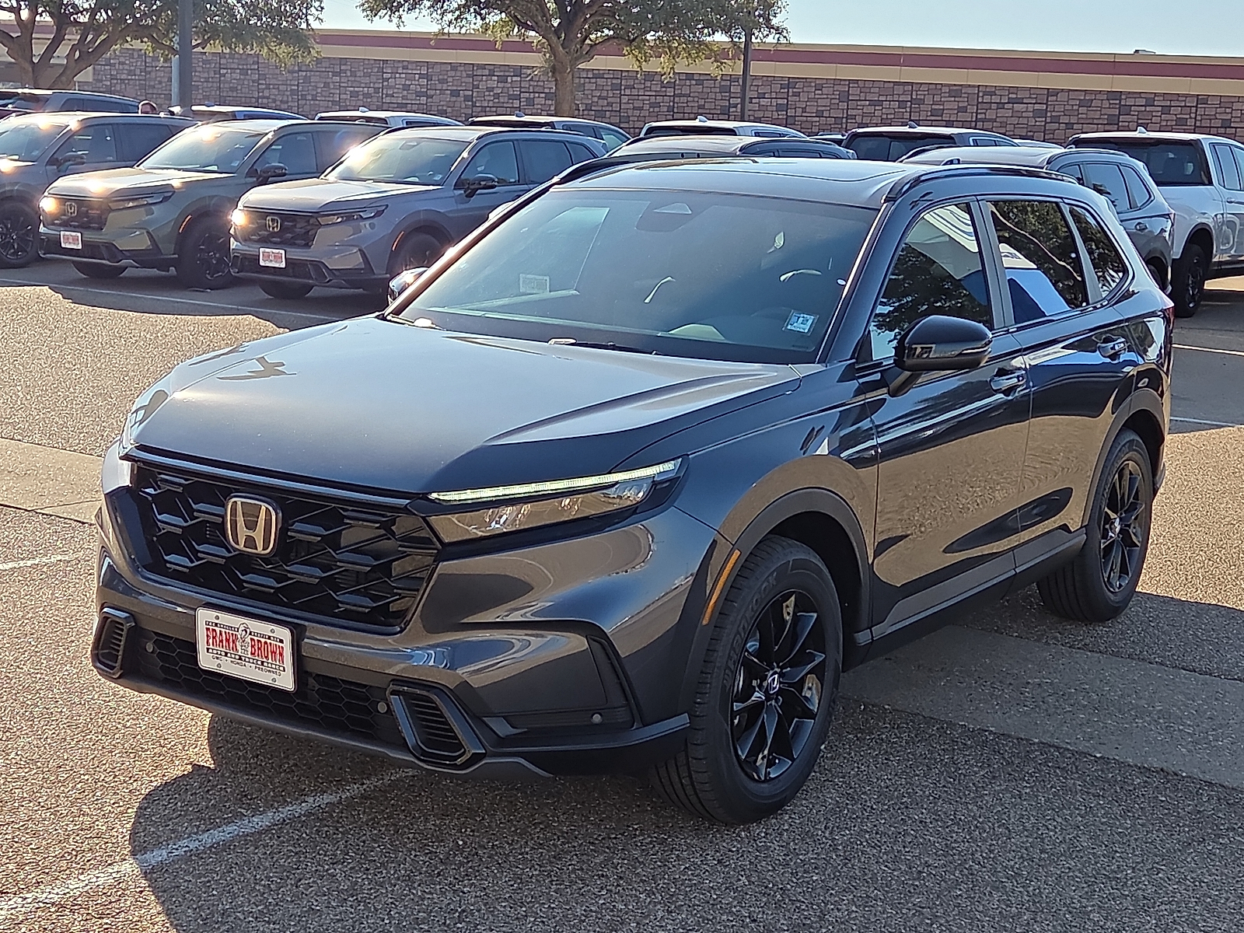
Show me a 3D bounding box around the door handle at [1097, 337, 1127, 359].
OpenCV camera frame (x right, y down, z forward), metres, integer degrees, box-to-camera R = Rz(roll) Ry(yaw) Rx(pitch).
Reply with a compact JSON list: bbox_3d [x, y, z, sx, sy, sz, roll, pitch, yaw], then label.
[{"bbox_3d":[1.721,-0.416,6.550,0.060,0.060,0.230,8,11,32],"label":"door handle"}]

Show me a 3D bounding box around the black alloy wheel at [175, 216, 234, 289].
[{"bbox_3d":[-4.085,-2.073,18.323,0.240,0.730,0.730,9,13,35],"label":"black alloy wheel"}]

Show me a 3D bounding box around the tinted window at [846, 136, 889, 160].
[{"bbox_3d":[2.801,-3.578,21.500,0.600,0.420,0.090,9,4,35],"label":"tinted window"}]

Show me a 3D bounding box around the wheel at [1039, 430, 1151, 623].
[{"bbox_3d":[1.793,0.207,7.012,0.240,0.725,0.730,9,12,32],"label":"wheel"}]

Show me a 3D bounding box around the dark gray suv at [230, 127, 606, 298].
[{"bbox_3d":[-1.723,-2.505,18.372,1.900,1.690,4.680,9,13,34],"label":"dark gray suv"}]

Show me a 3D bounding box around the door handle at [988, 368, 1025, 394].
[{"bbox_3d":[1.194,-0.264,5.762,0.060,0.060,0.230,8,11,32],"label":"door handle"}]

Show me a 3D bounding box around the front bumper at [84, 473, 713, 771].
[{"bbox_3d":[-0.696,0.313,4.627,1.830,0.630,0.640,8,11,32],"label":"front bumper"}]

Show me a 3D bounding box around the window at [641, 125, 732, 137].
[{"bbox_3d":[0.824,-3.943,22.800,1.480,0.420,0.100,9,4,35],"label":"window"}]

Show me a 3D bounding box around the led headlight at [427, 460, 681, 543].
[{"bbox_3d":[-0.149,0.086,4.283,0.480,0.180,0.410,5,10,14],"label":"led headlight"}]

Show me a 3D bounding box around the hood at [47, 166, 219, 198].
[{"bbox_3d":[-4.870,-2.798,18.505,1.550,0.260,1.330,10,13,36],"label":"hood"}]

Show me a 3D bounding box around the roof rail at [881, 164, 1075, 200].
[{"bbox_3d":[1.255,-0.955,6.322,0.090,0.110,1.690,9,12,32],"label":"roof rail"}]

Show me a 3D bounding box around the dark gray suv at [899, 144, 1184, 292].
[{"bbox_3d":[2.993,-1.784,15.341,1.950,1.680,4.680,10,13,36],"label":"dark gray suv"}]

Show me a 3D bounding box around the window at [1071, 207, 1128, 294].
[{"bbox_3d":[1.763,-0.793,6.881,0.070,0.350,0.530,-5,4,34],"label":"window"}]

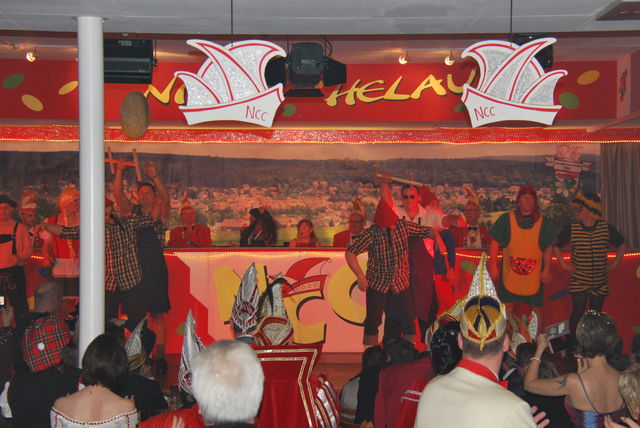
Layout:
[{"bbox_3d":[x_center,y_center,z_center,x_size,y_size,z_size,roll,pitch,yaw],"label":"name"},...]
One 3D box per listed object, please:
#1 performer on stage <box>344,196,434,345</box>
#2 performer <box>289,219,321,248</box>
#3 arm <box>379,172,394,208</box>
[{"bbox_3d":[0.734,0.684,14.375,0.900,1.690,0.450,0,-2,0],"label":"performer on stage"},{"bbox_3d":[-0.179,0.658,16.182,0.500,1.200,0.600,-1,-2,14],"label":"performer"},{"bbox_3d":[0.705,-0.235,14.500,0.170,0.400,0.180,0,-2,-2],"label":"arm"}]

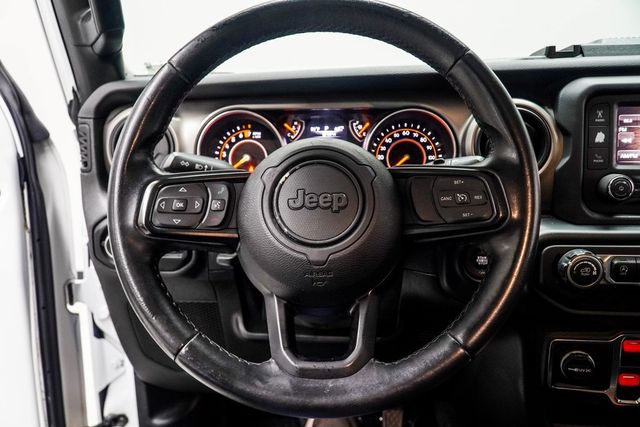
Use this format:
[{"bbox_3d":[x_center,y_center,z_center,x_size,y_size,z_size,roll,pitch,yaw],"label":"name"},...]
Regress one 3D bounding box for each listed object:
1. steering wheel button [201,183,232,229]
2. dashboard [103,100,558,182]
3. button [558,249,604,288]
[{"bbox_3d":[-0.096,-0.007,0.457,0.028,0.043,0.011,0,-13,0],"label":"steering wheel button"},{"bbox_3d":[0.014,-0.093,0.665,0.605,0.120,0.100,0,10,0],"label":"dashboard"},{"bbox_3d":[0.315,0.066,0.600,0.046,0.046,0.023,0,10,0],"label":"button"}]

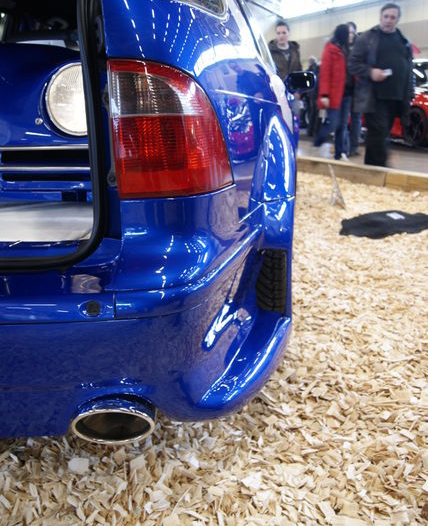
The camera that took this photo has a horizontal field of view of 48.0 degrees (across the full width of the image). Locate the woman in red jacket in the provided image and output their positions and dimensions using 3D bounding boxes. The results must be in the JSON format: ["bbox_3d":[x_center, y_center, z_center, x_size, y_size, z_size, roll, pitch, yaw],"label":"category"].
[{"bbox_3d":[1.544,-2.152,6.212,0.500,1.650,0.460,5,21,21],"label":"woman in red jacket"}]

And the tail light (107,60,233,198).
[{"bbox_3d":[-0.081,-0.263,0.930,0.205,0.250,0.140,1,20,9],"label":"tail light"}]

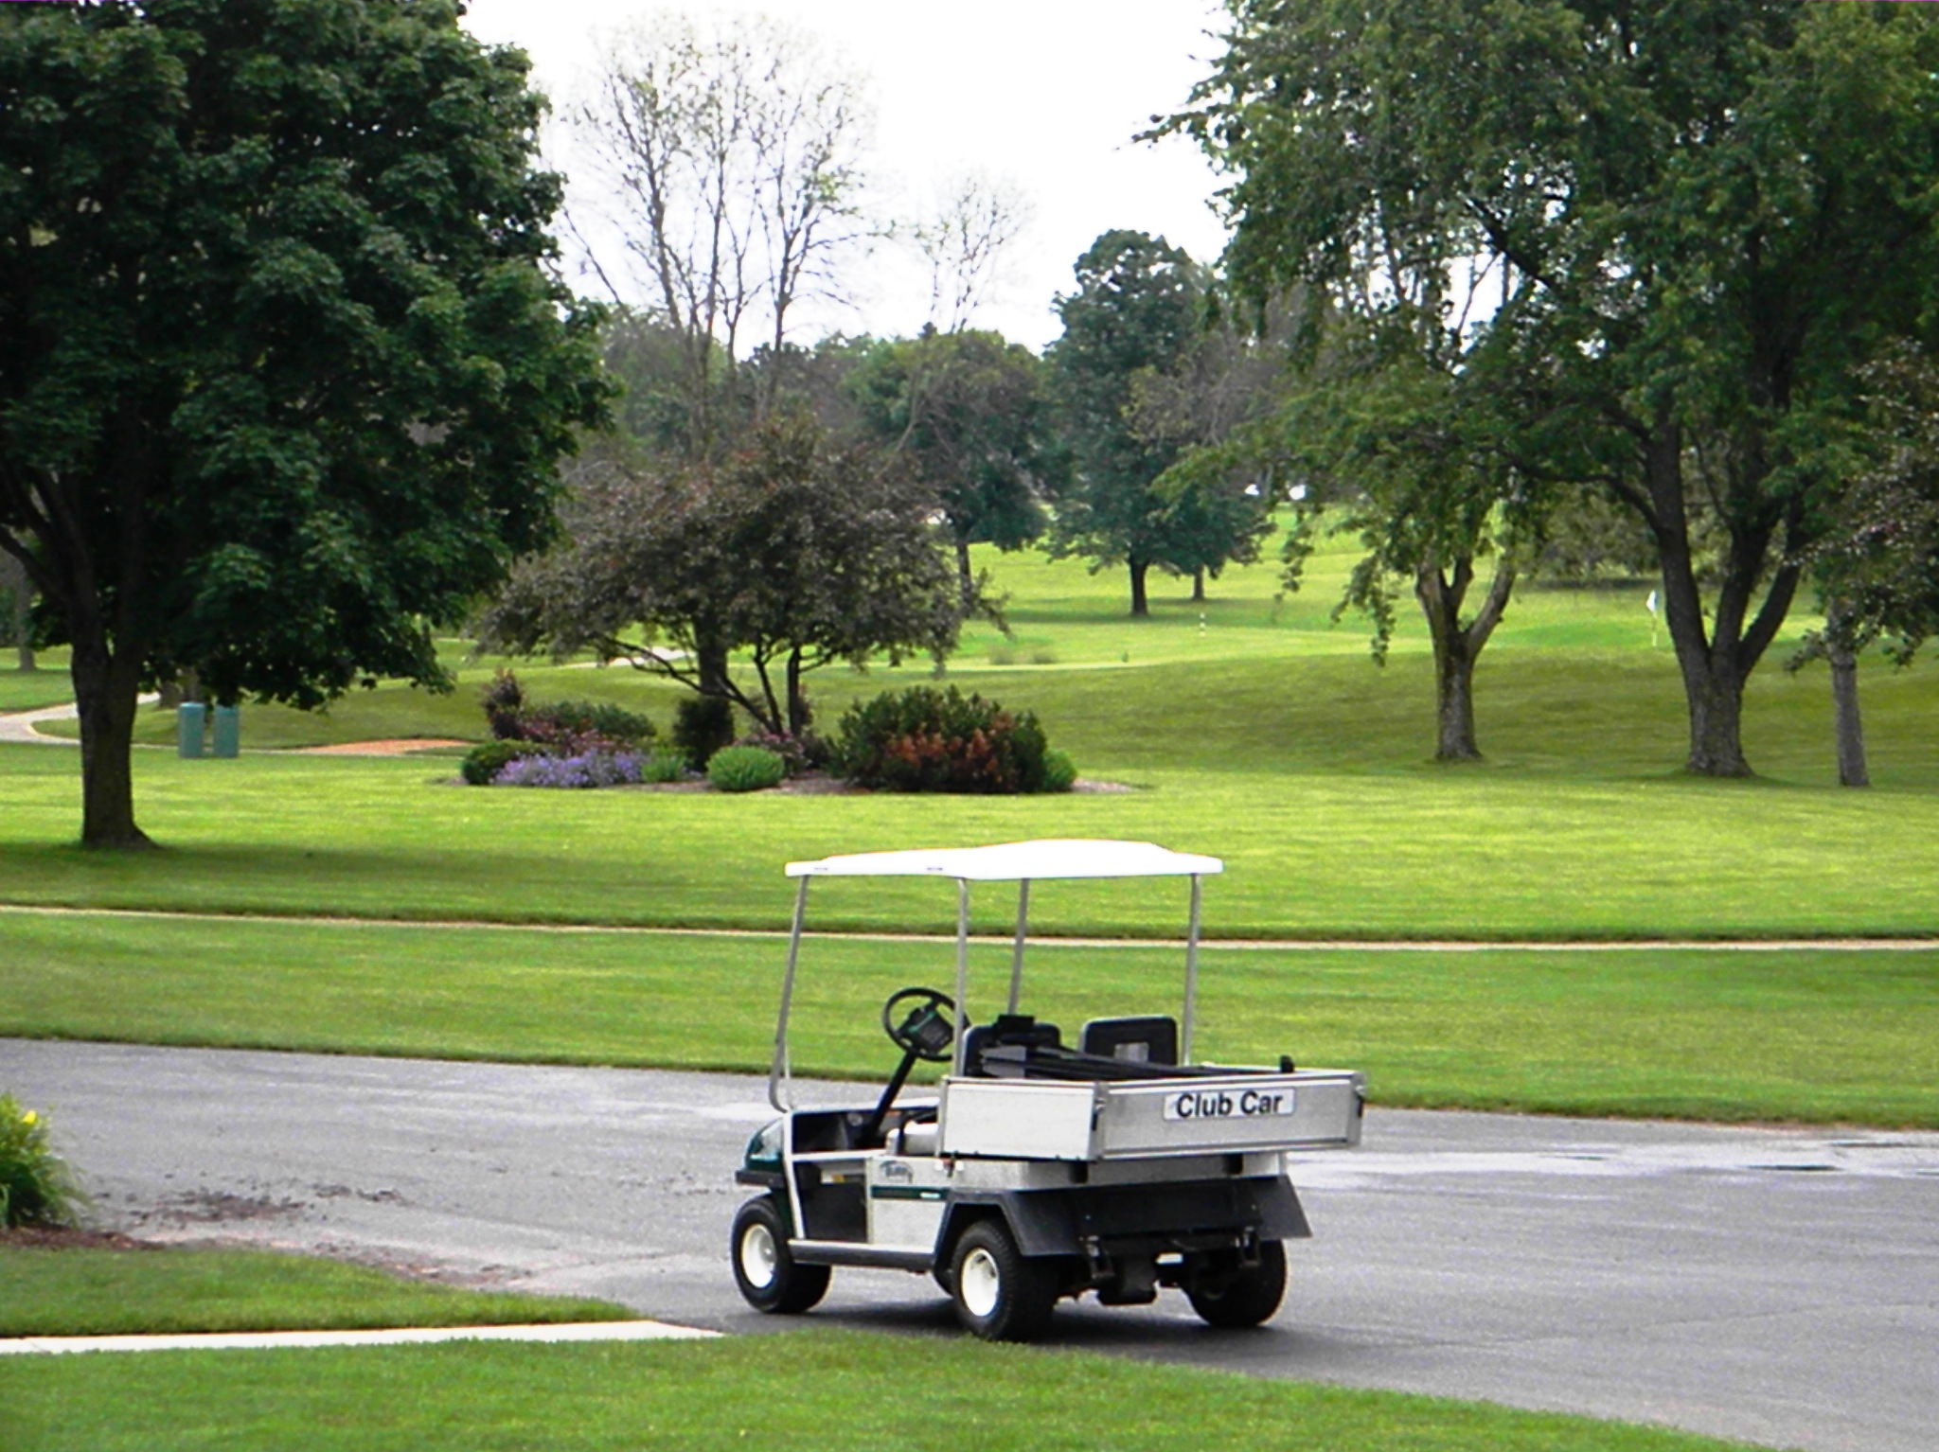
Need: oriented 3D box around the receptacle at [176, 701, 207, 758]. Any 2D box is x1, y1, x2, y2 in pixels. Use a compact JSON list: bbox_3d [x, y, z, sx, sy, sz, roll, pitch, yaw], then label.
[{"bbox_3d":[-14.380,0.085,115.000,0.500,1.023,0.500,0,0,0],"label":"receptacle"}]

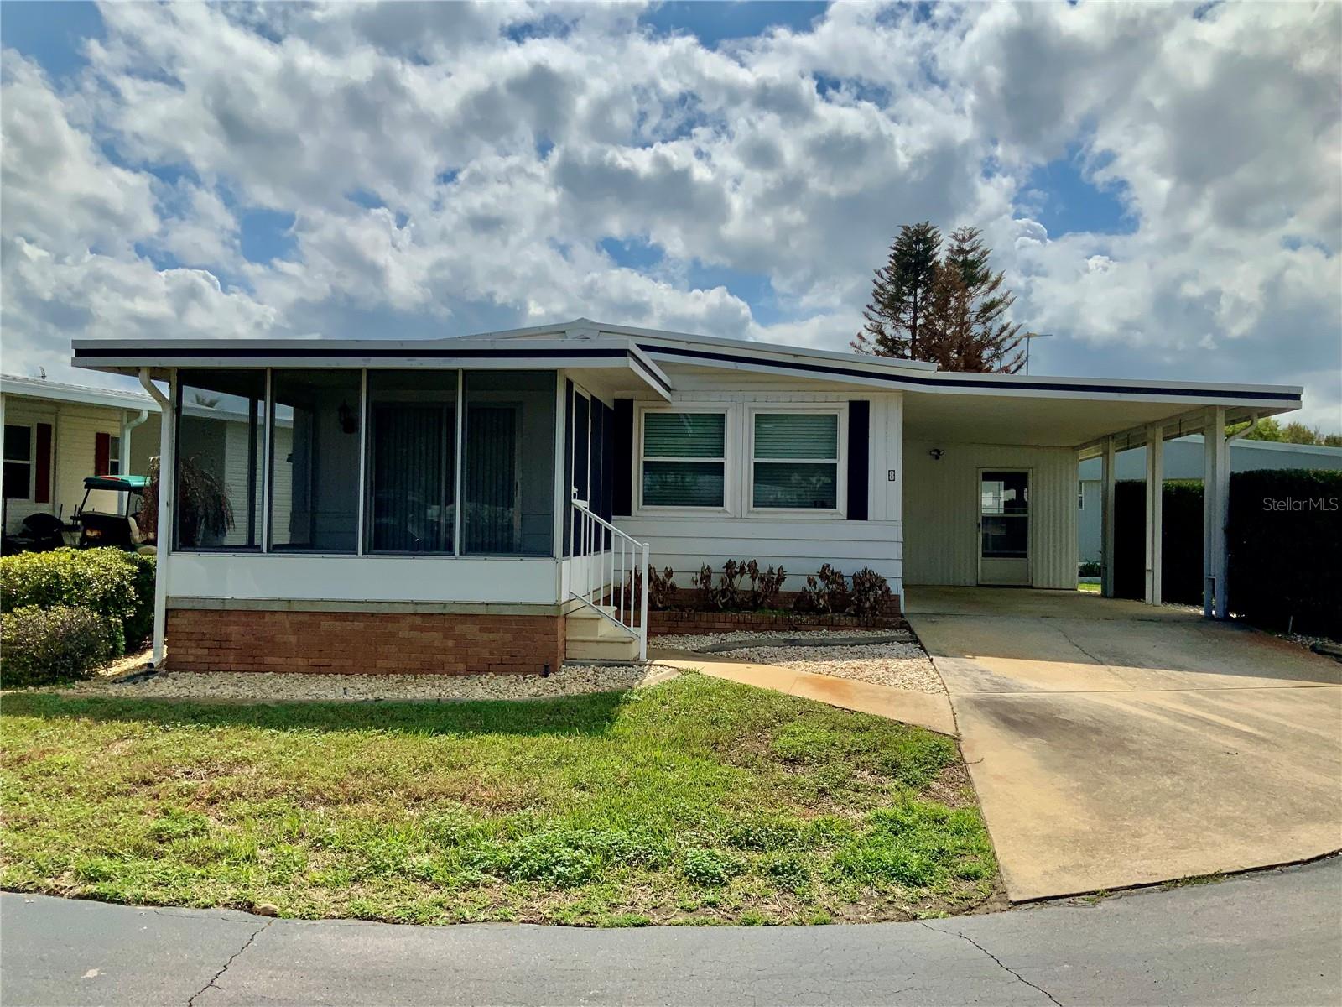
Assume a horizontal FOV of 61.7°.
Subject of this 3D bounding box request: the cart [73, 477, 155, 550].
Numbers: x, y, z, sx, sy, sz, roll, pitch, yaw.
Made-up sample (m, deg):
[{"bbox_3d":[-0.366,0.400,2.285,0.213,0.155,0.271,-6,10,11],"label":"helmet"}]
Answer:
[{"bbox_3d":[-8.831,0.472,18.717,1.200,1.770,2.350,2,0,17],"label":"cart"}]

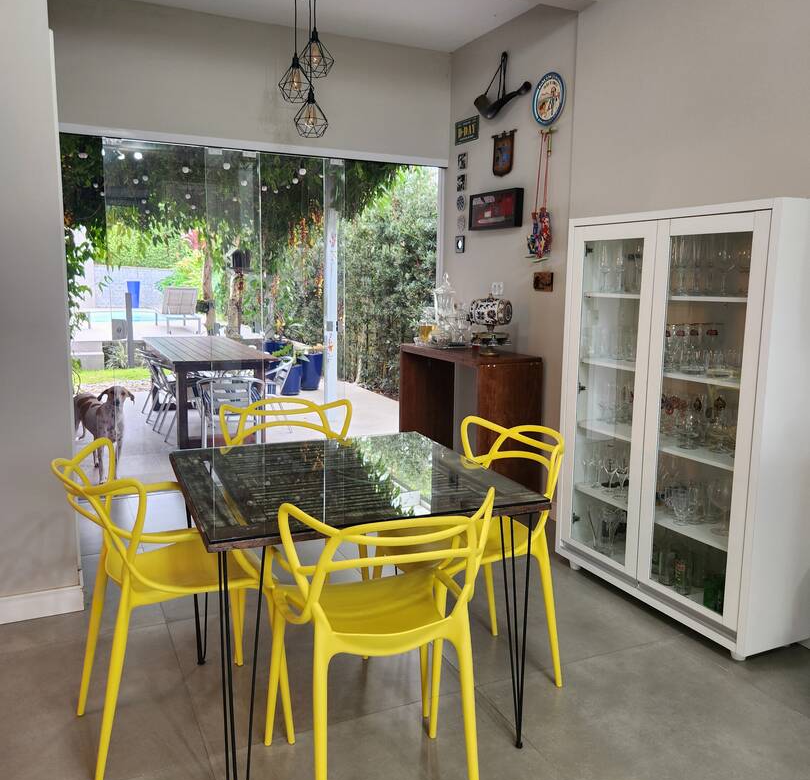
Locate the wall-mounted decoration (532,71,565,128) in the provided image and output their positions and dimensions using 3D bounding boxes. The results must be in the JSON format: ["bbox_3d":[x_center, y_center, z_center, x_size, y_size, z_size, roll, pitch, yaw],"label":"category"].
[{"bbox_3d":[0.809,-1.613,3.995,0.025,0.280,0.280,-3,10,-25],"label":"wall-mounted decoration"}]

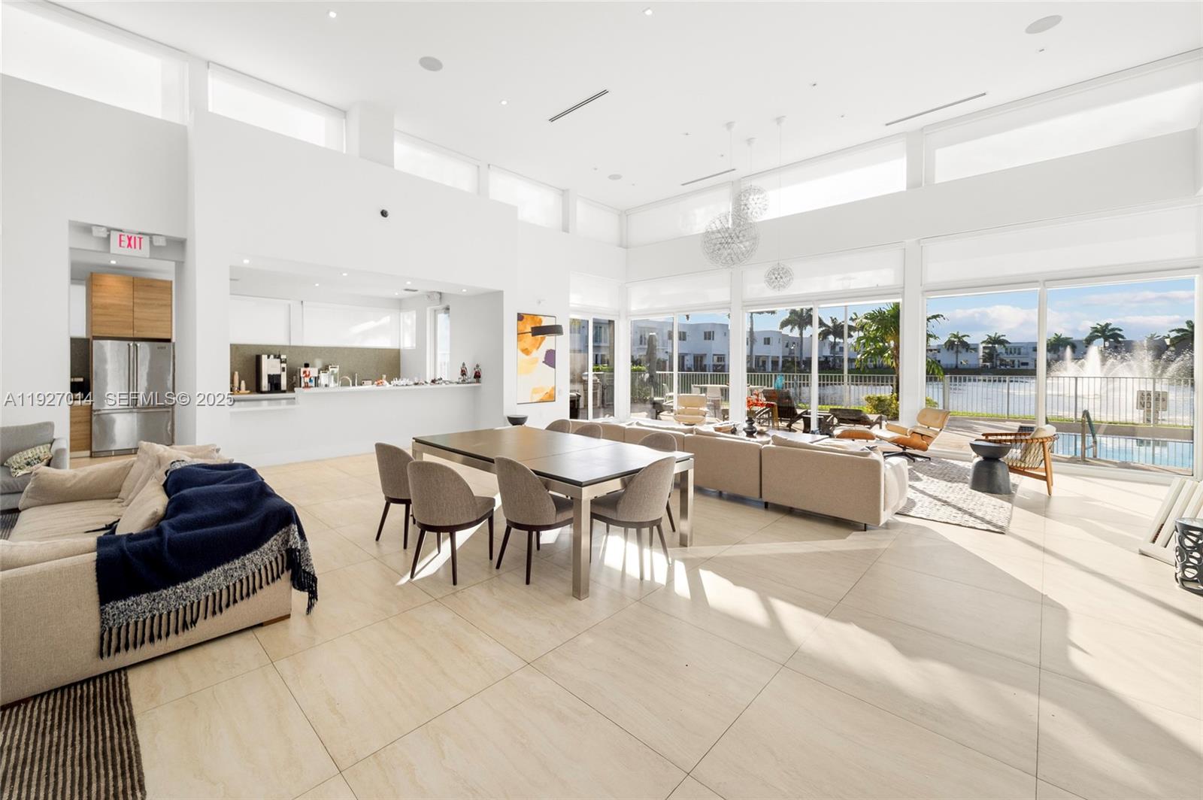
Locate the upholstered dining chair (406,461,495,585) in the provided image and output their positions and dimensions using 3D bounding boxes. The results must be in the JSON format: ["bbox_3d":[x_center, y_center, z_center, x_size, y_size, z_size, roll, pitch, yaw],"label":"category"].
[{"bbox_3d":[-1.102,0.828,3.438,0.510,0.810,0.550,1,4,16],"label":"upholstered dining chair"}]

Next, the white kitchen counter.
[{"bbox_3d":[-4.016,0.316,8.021,0.600,1.120,4.000,4,6,42],"label":"white kitchen counter"}]

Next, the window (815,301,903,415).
[{"bbox_3d":[4.552,-0.478,8.309,1.420,2.500,0.100,3,4,43],"label":"window"}]

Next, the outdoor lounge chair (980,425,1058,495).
[{"bbox_3d":[5.153,0.702,5.812,0.760,0.750,0.720,3,4,43],"label":"outdoor lounge chair"}]

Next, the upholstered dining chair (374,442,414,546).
[{"bbox_3d":[-1.635,0.774,4.062,0.510,0.820,0.550,2,5,29],"label":"upholstered dining chair"}]

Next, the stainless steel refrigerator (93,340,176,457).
[{"bbox_3d":[-7.834,-0.034,7.813,0.740,1.800,0.920,3,4,43],"label":"stainless steel refrigerator"}]

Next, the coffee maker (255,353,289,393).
[{"bbox_3d":[-6.708,-0.509,9.494,0.480,0.720,0.400,4,6,42],"label":"coffee maker"}]

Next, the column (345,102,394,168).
[{"bbox_3d":[-3.423,-3.859,6.922,0.500,0.830,0.490,4,6,42],"label":"column"}]

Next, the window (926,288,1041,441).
[{"bbox_3d":[5.701,-0.399,7.051,1.360,2.500,0.100,4,6,42],"label":"window"}]

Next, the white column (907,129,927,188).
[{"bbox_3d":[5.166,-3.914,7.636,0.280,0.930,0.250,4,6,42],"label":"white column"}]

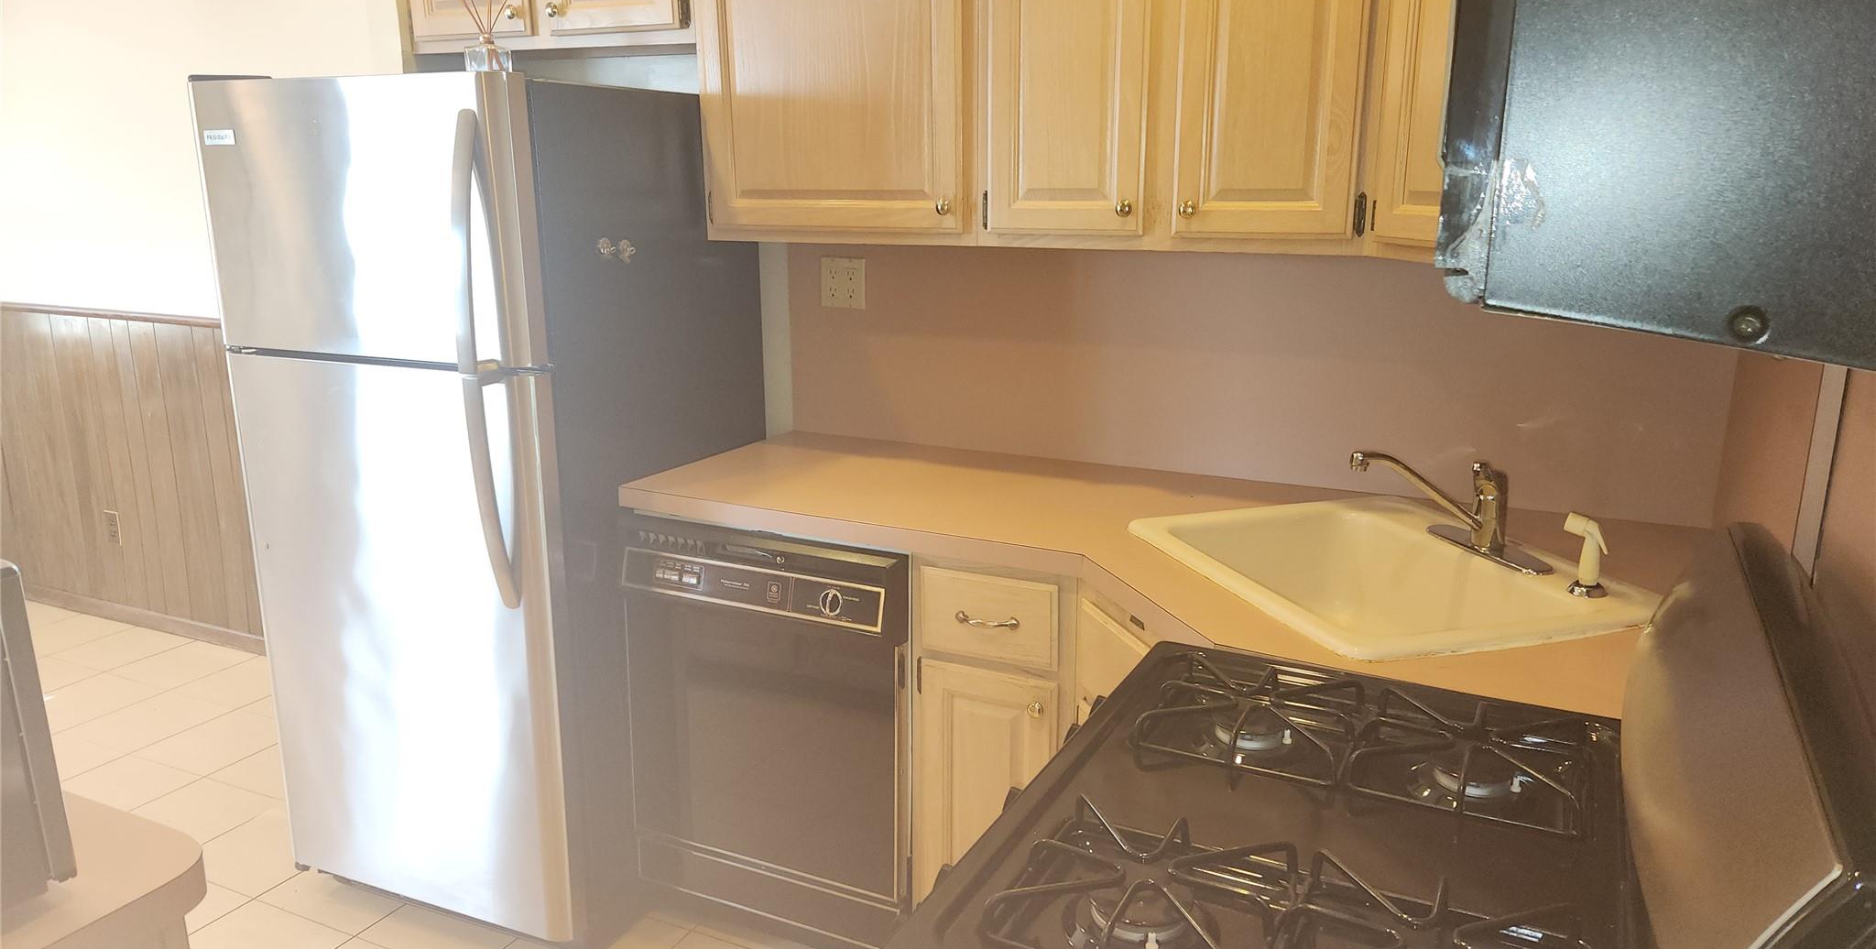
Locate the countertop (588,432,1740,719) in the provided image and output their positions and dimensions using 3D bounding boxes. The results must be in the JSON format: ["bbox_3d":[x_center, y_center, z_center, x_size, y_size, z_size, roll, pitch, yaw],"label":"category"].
[{"bbox_3d":[0.283,0.115,2.115,1.856,0.042,0.920,7,16,25],"label":"countertop"}]

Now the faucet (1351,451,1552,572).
[{"bbox_3d":[0.771,0.049,1.921,0.269,0.171,0.249,-4,15,-17],"label":"faucet"}]

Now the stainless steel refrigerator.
[{"bbox_3d":[-0.905,0.036,2.657,0.761,1.677,0.796,6,15,24],"label":"stainless steel refrigerator"}]

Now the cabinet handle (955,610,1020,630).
[{"bbox_3d":[0.078,0.247,2.087,0.105,0.023,0.030,7,16,25],"label":"cabinet handle"}]

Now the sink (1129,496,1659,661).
[{"bbox_3d":[0.695,0.222,1.943,0.562,0.189,0.637,-5,15,-19],"label":"sink"}]

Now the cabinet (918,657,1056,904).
[{"bbox_3d":[0.187,0.562,2.419,0.284,0.587,0.497,7,16,25],"label":"cabinet"}]

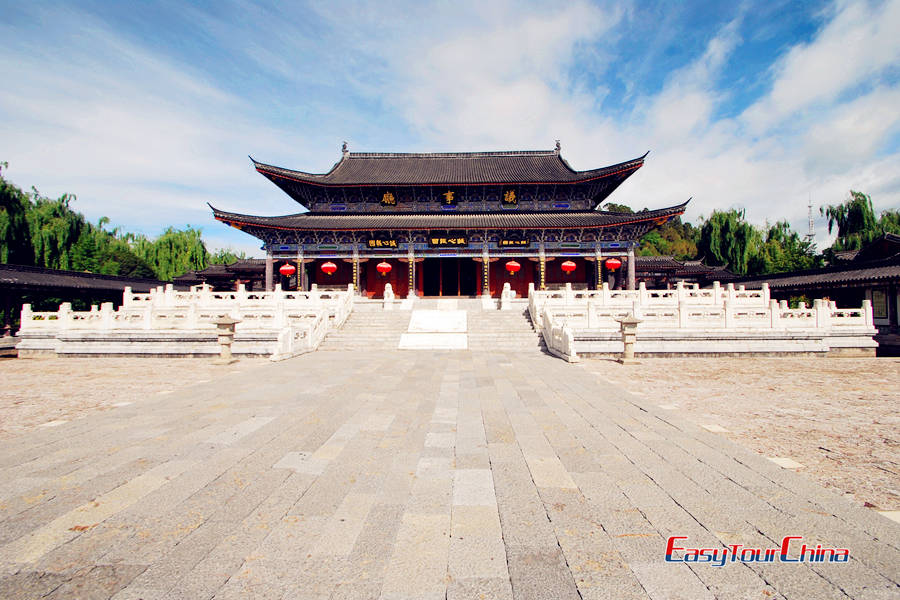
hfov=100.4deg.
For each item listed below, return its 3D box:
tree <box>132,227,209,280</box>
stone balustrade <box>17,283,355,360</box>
[{"bbox_3d":[-31.304,-2.720,42.000,7.500,10.600,7.500,0,-1,2],"label":"tree"},{"bbox_3d":[-9.700,0.610,15.400,10.800,2.900,6.600,0,-1,2],"label":"stone balustrade"}]

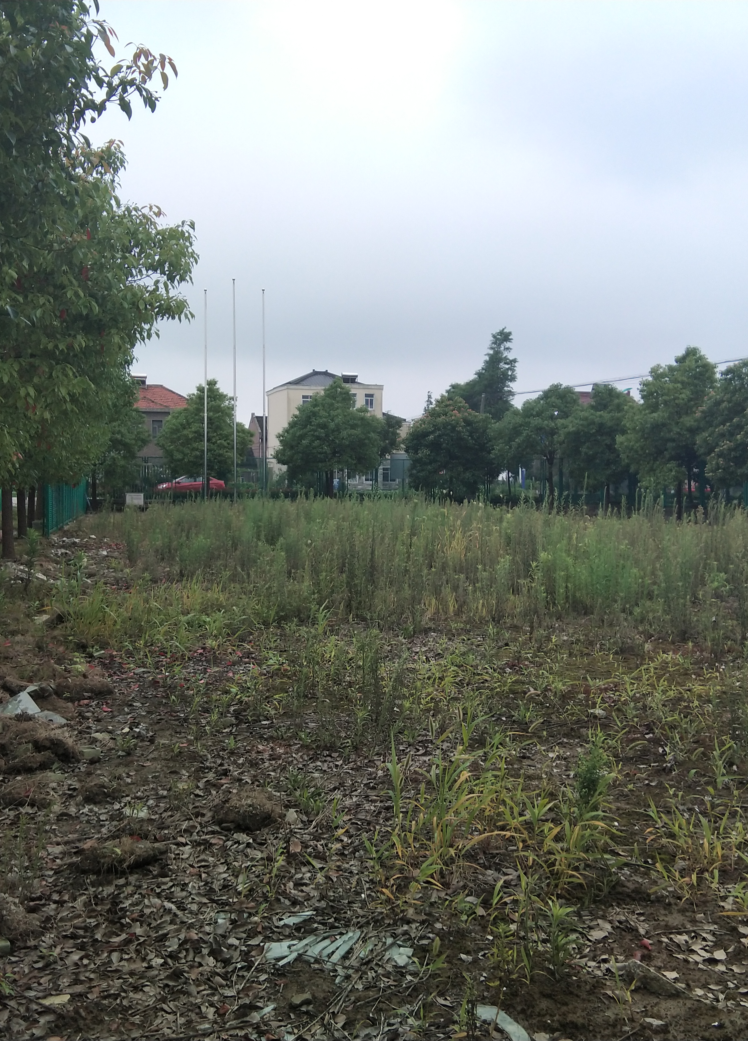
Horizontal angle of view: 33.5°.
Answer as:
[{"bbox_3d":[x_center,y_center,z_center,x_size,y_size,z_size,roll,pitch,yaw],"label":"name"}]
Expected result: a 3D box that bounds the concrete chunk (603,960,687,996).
[{"bbox_3d":[0.800,1.353,3.685,0.220,0.060,0.120,1,2,20],"label":"concrete chunk"}]

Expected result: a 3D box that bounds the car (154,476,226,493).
[{"bbox_3d":[-11.755,-2.143,79.500,4.550,1.460,1.800,-1,2,-12],"label":"car"}]

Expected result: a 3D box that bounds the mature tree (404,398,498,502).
[{"bbox_3d":[3.638,-3.219,59.928,4.300,5.620,4.300,0,2,0],"label":"mature tree"}]

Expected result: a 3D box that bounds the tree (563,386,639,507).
[{"bbox_3d":[8.568,-2.533,45.943,3.500,5.140,3.500,0,2,0],"label":"tree"}]

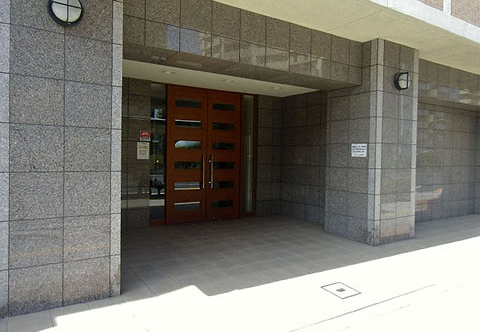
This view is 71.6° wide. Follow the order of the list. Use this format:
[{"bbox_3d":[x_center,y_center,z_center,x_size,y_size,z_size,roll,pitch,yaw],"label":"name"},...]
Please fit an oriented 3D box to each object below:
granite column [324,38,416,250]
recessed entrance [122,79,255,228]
[{"bbox_3d":[2.373,-0.385,6.070,1.121,3.281,1.121,0,1,-30],"label":"granite column"},{"bbox_3d":[-0.823,-0.226,7.008,3.038,2.849,0.405,0,1,-30],"label":"recessed entrance"}]

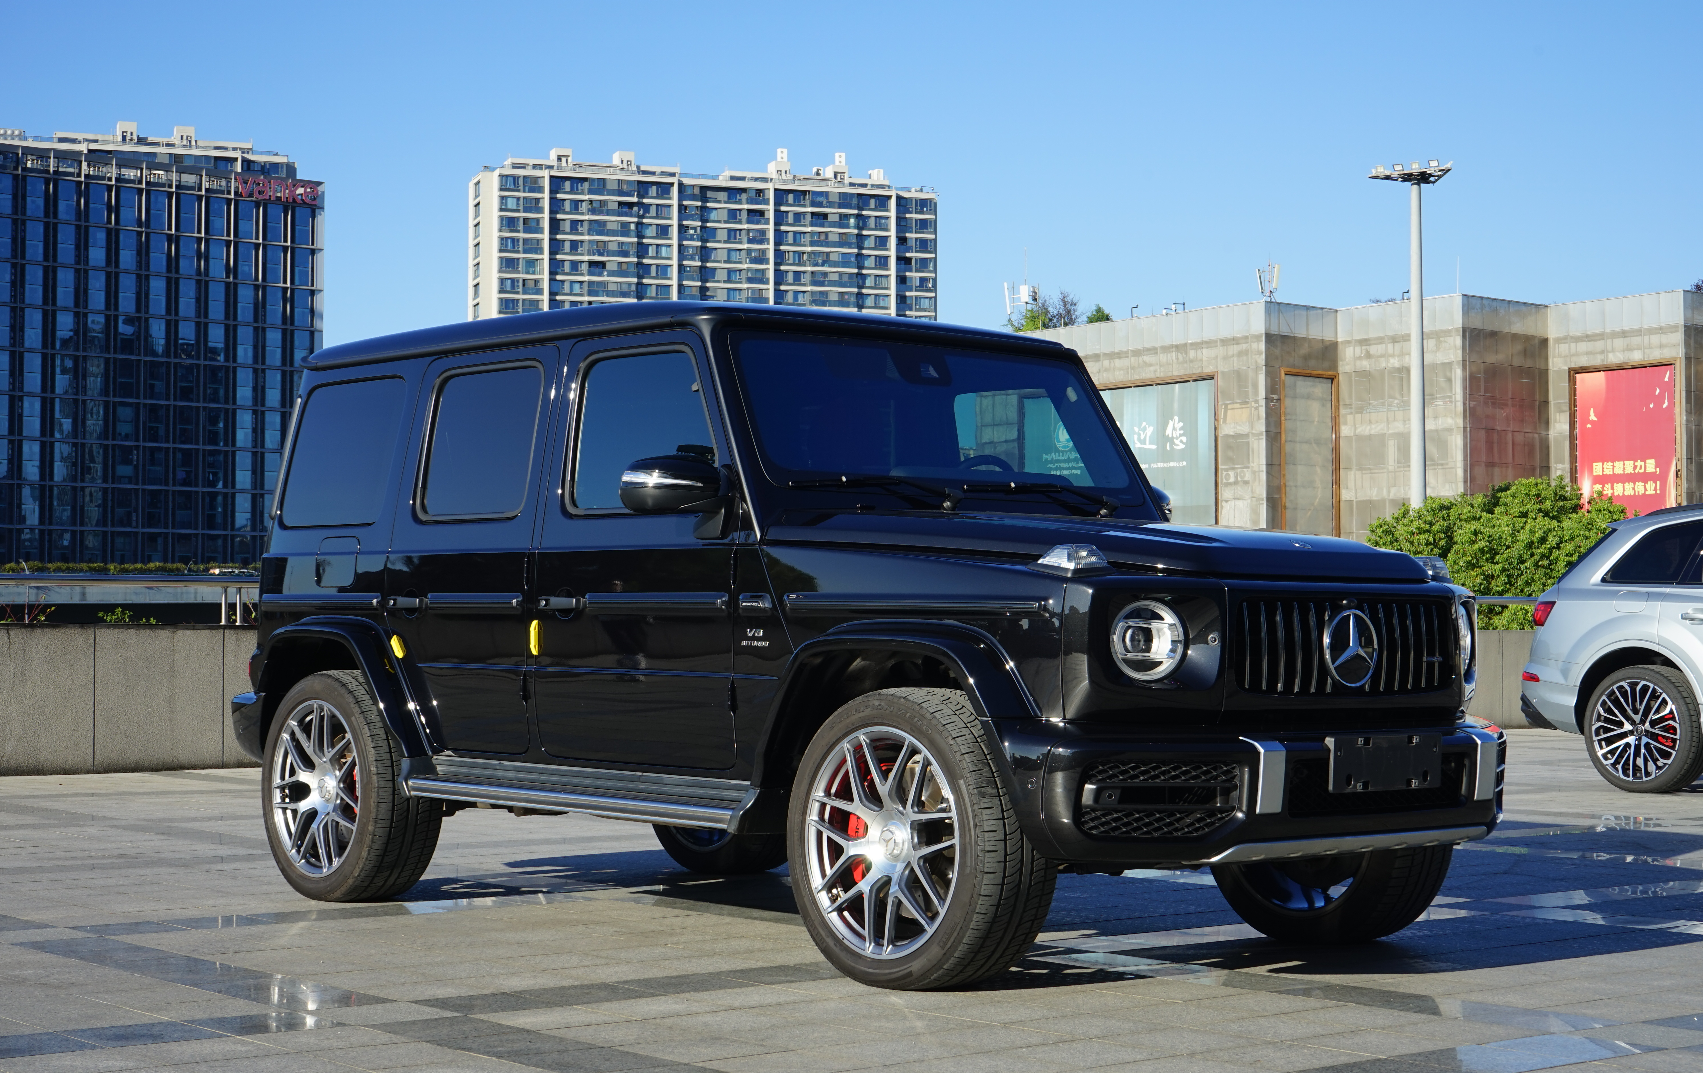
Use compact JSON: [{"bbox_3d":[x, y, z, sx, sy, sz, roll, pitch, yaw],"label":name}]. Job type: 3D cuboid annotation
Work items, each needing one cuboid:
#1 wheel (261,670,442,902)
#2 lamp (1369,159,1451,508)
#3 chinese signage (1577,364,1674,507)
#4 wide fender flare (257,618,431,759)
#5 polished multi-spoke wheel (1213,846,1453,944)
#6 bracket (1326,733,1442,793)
[{"bbox_3d":[-1.713,0.845,8.900,0.300,0.785,0.790,2,-3,-41],"label":"wheel"},{"bbox_3d":[14.760,-3.189,67.769,2.000,13.110,1.800,-1,-2,20],"label":"lamp"},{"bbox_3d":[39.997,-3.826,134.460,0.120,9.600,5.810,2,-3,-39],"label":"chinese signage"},{"bbox_3d":[-1.763,0.511,8.902,0.130,0.470,1.060,2,-3,-41],"label":"wide fender flare"},{"bbox_3d":[1.420,0.828,7.806,0.300,0.785,0.790,2,-3,-41],"label":"polished multi-spoke wheel"},{"bbox_3d":[1.354,0.574,6.628,0.450,0.145,0.035,2,-2,-41],"label":"bracket"}]

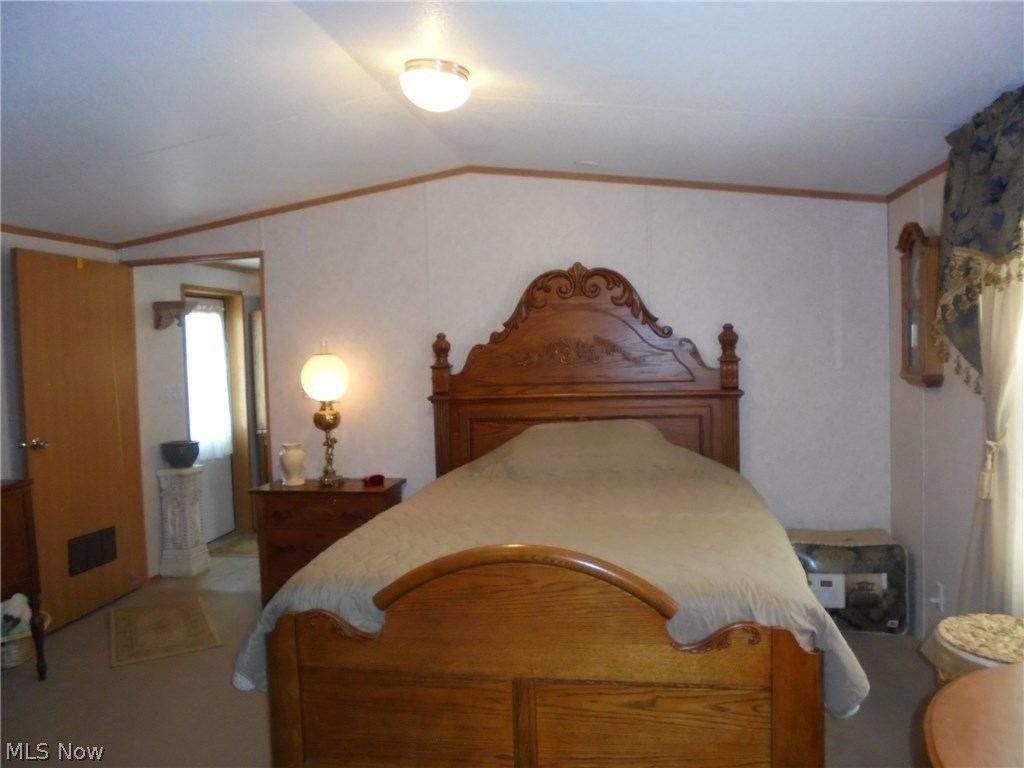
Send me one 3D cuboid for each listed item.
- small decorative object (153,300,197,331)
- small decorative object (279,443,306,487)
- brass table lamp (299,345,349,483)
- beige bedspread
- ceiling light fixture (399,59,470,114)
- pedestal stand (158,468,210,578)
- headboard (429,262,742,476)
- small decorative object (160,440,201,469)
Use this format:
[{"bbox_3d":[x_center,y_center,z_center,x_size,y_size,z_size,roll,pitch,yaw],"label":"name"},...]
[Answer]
[{"bbox_3d":[-2.258,-0.460,5.185,0.170,0.170,0.270,-1,3,10],"label":"small decorative object"},{"bbox_3d":[-1.238,0.451,4.347,0.140,0.235,0.140,-1,3,10],"label":"small decorative object"},{"bbox_3d":[-1.035,0.161,4.294,0.255,0.805,0.255,-1,3,10],"label":"brass table lamp"},{"bbox_3d":[0.201,0.543,3.131,1.820,0.630,1.980,-1,3,10],"label":"beige bedspread"},{"bbox_3d":[-0.258,-1.000,2.631,0.240,0.140,0.240,7,5,10],"label":"ceiling light fixture"},{"bbox_3d":[-2.205,0.914,5.173,0.235,0.710,0.225,-1,3,10],"label":"pedestal stand"},{"bbox_3d":[0.377,0.301,4.163,1.690,1.880,0.130,-1,3,10],"label":"headboard"},{"bbox_3d":[-2.213,0.480,5.153,0.235,0.160,0.235,-1,3,10],"label":"small decorative object"}]

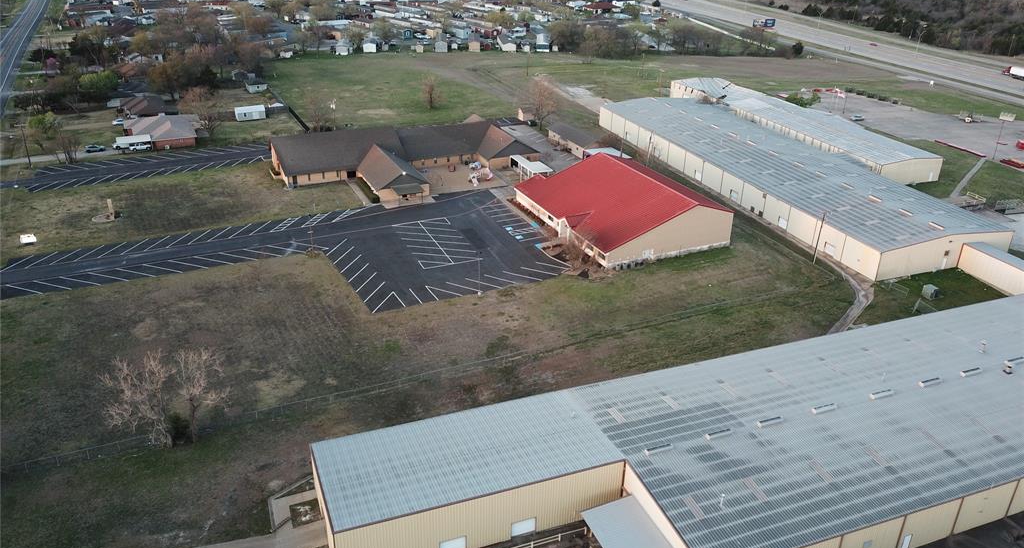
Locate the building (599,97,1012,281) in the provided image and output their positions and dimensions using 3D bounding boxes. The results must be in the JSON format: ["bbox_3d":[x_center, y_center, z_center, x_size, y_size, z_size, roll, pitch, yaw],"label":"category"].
[{"bbox_3d":[59.798,-26.449,183.427,32.441,6.500,106.064,-9,28,-19],"label":"building"}]

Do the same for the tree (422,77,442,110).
[{"bbox_3d":[-24.707,-55.106,234.674,5.797,9.906,5.508,-2,26,-6],"label":"tree"}]

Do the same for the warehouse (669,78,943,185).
[{"bbox_3d":[77.285,-42.905,217.772,18.949,6.375,91.344,-8,28,-18],"label":"warehouse"}]

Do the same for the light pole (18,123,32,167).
[{"bbox_3d":[-112.698,-29.401,178.079,2.200,10.627,0.600,1,26,0],"label":"light pole"}]

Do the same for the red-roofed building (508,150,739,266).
[{"bbox_3d":[21.566,-14.789,155.476,27.982,8.892,36.656,-11,29,-23],"label":"red-roofed building"}]

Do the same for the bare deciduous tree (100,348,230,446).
[{"bbox_3d":[-39.288,14.713,88.920,13.200,12.500,9.500,1,26,0],"label":"bare deciduous tree"}]

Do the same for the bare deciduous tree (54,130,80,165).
[{"bbox_3d":[-105.660,-29.886,182.439,5.219,7.897,4.958,-14,30,-28],"label":"bare deciduous tree"}]

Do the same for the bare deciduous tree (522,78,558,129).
[{"bbox_3d":[8.334,-47.274,214.390,9.478,14.847,9.004,2,26,2],"label":"bare deciduous tree"}]

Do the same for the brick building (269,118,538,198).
[{"bbox_3d":[-23.114,-28.273,181.891,61.500,8.300,40.000,-10,28,-21],"label":"brick building"}]

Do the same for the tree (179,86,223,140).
[{"bbox_3d":[-80.195,-42.377,202.585,11.063,13.437,10.510,-9,28,-20],"label":"tree"}]

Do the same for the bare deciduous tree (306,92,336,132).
[{"bbox_3d":[-53.247,-43.822,209.641,7.632,10.733,7.251,-5,27,-13],"label":"bare deciduous tree"}]

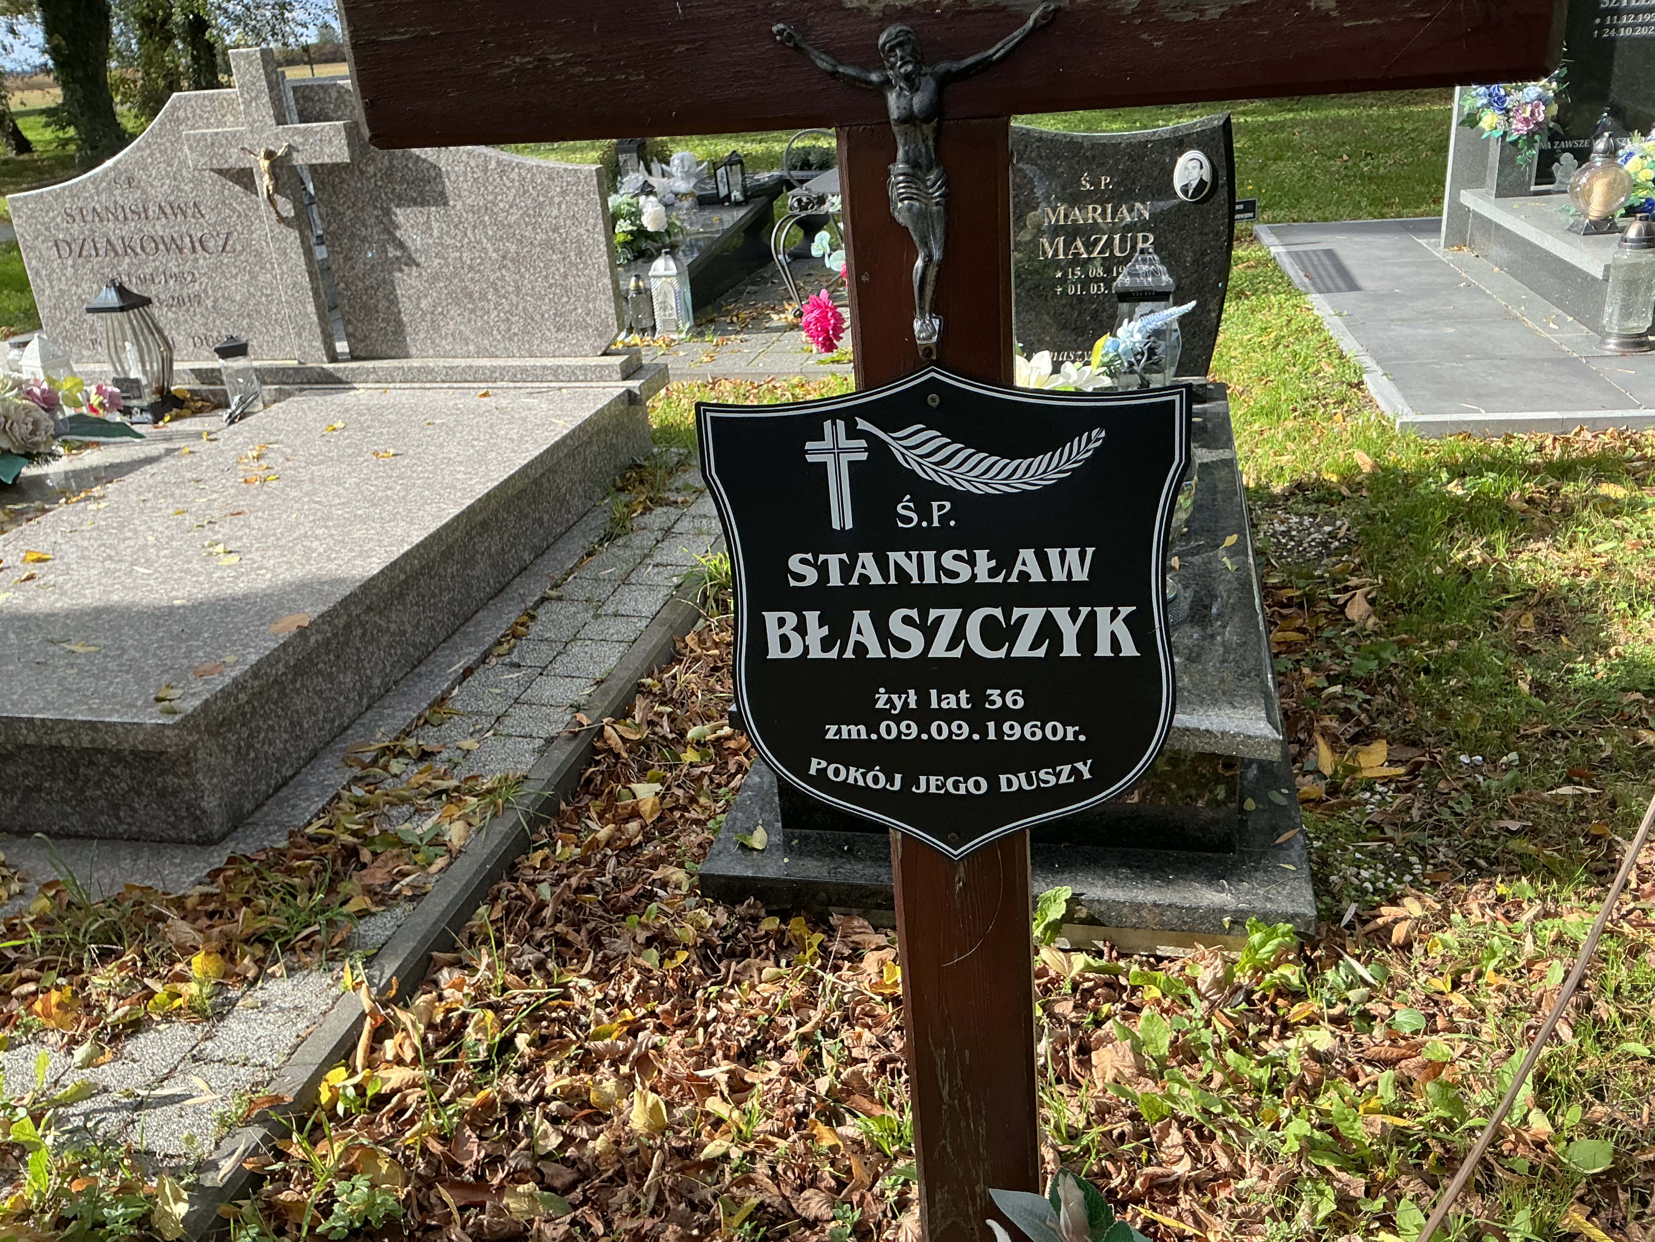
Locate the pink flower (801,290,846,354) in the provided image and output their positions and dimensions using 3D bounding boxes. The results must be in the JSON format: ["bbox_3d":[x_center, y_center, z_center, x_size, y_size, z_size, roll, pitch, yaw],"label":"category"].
[{"bbox_3d":[-0.016,-1.064,4.750,0.135,0.210,0.130,2,24,12],"label":"pink flower"}]

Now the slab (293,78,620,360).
[{"bbox_3d":[-1.070,-1.179,3.955,0.900,0.795,0.070,2,24,12],"label":"slab"}]

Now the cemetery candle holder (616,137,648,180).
[{"bbox_3d":[-1.273,-2.933,8.693,0.150,0.360,0.150,-1,25,10],"label":"cemetery candle holder"}]

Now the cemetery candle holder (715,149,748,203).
[{"bbox_3d":[-0.599,-2.696,8.166,0.160,0.305,0.150,-1,25,10],"label":"cemetery candle holder"}]

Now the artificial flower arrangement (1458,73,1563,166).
[{"bbox_3d":[2.878,-2.153,5.650,0.380,0.420,0.300,2,24,12],"label":"artificial flower arrangement"}]

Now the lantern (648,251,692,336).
[{"bbox_3d":[-0.637,-1.332,5.420,0.120,0.330,0.120,5,25,20],"label":"lantern"}]

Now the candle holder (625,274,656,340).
[{"bbox_3d":[-0.754,-1.296,5.460,0.100,0.245,0.100,2,24,12],"label":"candle holder"}]

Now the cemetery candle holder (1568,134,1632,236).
[{"bbox_3d":[2.910,-1.647,5.046,0.220,0.350,0.220,0,25,10],"label":"cemetery candle holder"}]

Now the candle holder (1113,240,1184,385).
[{"bbox_3d":[0.777,-0.720,3.238,0.155,0.365,0.155,2,24,12],"label":"candle holder"}]

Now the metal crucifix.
[{"bbox_3d":[0.055,-0.278,0.855,0.172,0.207,0.042,1,24,10],"label":"metal crucifix"}]

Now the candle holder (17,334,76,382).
[{"bbox_3d":[-2.632,-0.829,4.534,0.145,0.285,0.145,7,27,25],"label":"candle holder"}]

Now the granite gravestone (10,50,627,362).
[{"bbox_3d":[-1.749,-1.360,4.442,2.219,0.996,0.110,2,25,15],"label":"granite gravestone"}]

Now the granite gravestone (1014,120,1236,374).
[{"bbox_3d":[0.613,-0.962,3.453,0.823,0.677,0.095,1,25,13],"label":"granite gravestone"}]

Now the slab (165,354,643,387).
[{"bbox_3d":[-1.724,-0.857,4.598,2.288,0.052,0.194,2,25,15],"label":"slab"}]

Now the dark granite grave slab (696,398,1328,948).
[{"bbox_3d":[0.462,-0.108,2.926,0.964,0.387,1.988,1,25,13],"label":"dark granite grave slab"}]

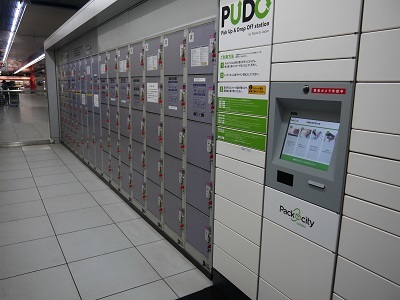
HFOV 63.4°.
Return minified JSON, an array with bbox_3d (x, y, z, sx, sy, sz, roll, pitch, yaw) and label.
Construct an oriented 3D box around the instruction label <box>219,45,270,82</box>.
[{"bbox_3d":[0.253,-0.503,1.938,0.013,0.192,0.488,-6,13,-31],"label":"instruction label"}]

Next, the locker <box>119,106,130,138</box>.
[{"bbox_3d":[-0.901,-0.341,3.908,0.030,0.342,0.350,-5,13,-31],"label":"locker"}]

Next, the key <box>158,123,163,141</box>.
[{"bbox_3d":[-0.373,-0.177,3.021,0.025,0.162,0.050,-5,13,-31],"label":"key"}]

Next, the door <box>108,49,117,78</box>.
[{"bbox_3d":[-1.136,-1.113,4.191,0.030,0.345,0.352,-6,13,-31],"label":"door"}]

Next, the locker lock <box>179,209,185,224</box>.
[{"bbox_3d":[-0.161,0.589,2.820,0.040,0.175,0.060,-6,13,-31],"label":"locker lock"}]

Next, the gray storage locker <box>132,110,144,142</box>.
[{"bbox_3d":[-0.700,-0.270,3.608,0.030,0.349,0.355,-6,13,-31],"label":"gray storage locker"}]

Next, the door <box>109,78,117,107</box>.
[{"bbox_3d":[-1.117,-0.757,4.198,0.030,0.339,0.350,-5,13,-31],"label":"door"}]

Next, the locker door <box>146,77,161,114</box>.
[{"bbox_3d":[-0.455,-0.537,3.153,0.030,0.345,0.362,-5,13,-31],"label":"locker door"}]

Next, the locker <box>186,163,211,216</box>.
[{"bbox_3d":[-0.006,0.300,2.546,0.030,0.348,0.366,-6,13,-31],"label":"locker"}]

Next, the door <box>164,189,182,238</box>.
[{"bbox_3d":[-0.240,0.564,2.936,0.030,0.329,0.355,-6,13,-31],"label":"door"}]

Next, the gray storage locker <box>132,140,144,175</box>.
[{"bbox_3d":[-0.706,0.082,3.676,0.030,0.352,0.355,-6,13,-31],"label":"gray storage locker"}]

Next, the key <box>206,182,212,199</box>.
[{"bbox_3d":[0.066,0.293,2.372,0.025,0.110,0.050,-5,13,-31],"label":"key"}]

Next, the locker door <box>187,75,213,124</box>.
[{"bbox_3d":[0.004,-0.388,2.425,0.030,0.344,0.351,-6,13,-31],"label":"locker door"}]

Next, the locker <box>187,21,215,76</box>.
[{"bbox_3d":[0.215,-0.745,2.471,0.500,0.346,0.365,-5,13,-31],"label":"locker"}]

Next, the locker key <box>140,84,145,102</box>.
[{"bbox_3d":[-0.594,-0.584,3.344,0.040,0.175,0.060,-6,13,-31],"label":"locker key"}]

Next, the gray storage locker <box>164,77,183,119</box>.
[{"bbox_3d":[-0.015,-0.478,2.880,0.500,0.339,0.356,-5,13,-31],"label":"gray storage locker"}]

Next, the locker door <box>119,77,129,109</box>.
[{"bbox_3d":[-0.883,-0.667,3.787,0.030,0.335,0.355,-6,13,-31],"label":"locker door"}]

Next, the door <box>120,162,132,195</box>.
[{"bbox_3d":[-0.918,0.347,4.041,0.030,0.340,0.351,-6,13,-31],"label":"door"}]

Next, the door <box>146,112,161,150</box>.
[{"bbox_3d":[-0.453,-0.191,3.200,0.030,0.344,0.351,-6,13,-31],"label":"door"}]

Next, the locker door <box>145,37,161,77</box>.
[{"bbox_3d":[-0.443,-0.884,3.102,0.030,0.344,0.351,-5,13,-31],"label":"locker door"}]

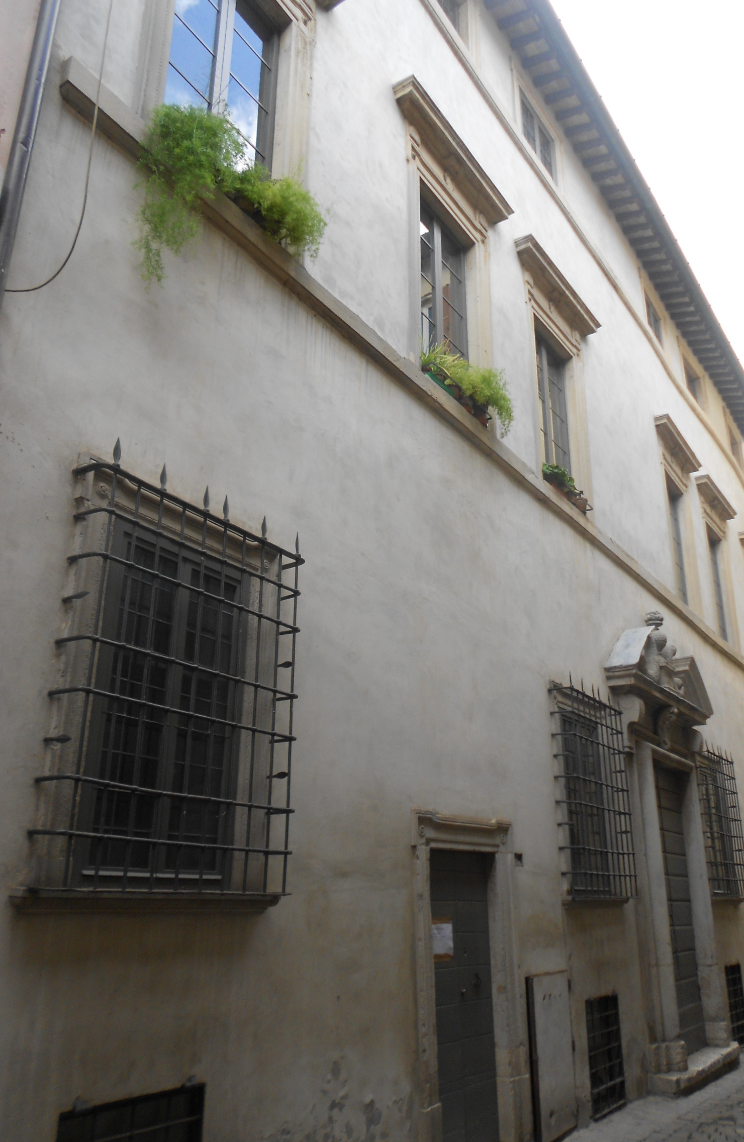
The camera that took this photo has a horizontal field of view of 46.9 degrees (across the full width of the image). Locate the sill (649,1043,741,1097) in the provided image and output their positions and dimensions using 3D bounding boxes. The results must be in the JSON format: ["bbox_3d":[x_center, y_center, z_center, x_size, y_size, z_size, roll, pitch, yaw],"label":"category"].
[{"bbox_3d":[3.194,4.922,8.488,0.343,0.162,2.200,-14,-25,33],"label":"sill"}]

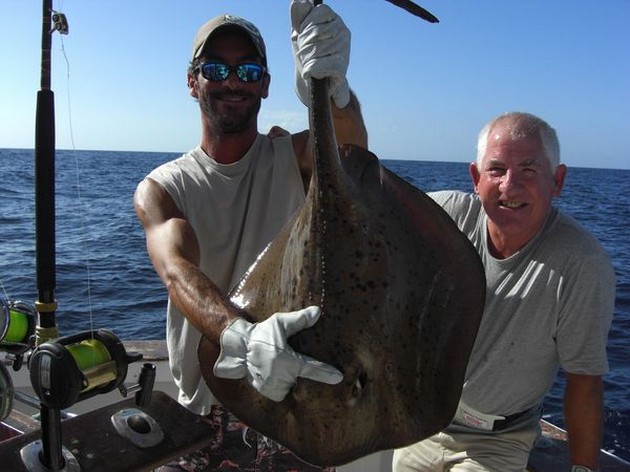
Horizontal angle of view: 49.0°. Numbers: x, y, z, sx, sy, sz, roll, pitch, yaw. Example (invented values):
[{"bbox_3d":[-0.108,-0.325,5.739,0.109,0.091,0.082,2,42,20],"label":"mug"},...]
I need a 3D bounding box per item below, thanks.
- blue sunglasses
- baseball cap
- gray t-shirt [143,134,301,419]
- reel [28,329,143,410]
[{"bbox_3d":[-0.187,-0.358,1.550,0.147,0.045,0.140,1,4,-9],"label":"blue sunglasses"},{"bbox_3d":[-0.191,-0.437,1.560,0.170,0.135,0.260,1,-2,-8],"label":"baseball cap"},{"bbox_3d":[-0.196,0.090,1.620,0.410,0.640,0.270,1,6,-8],"label":"gray t-shirt"},{"bbox_3d":[-0.390,0.230,1.190,0.165,0.112,0.115,-4,9,-42],"label":"reel"}]

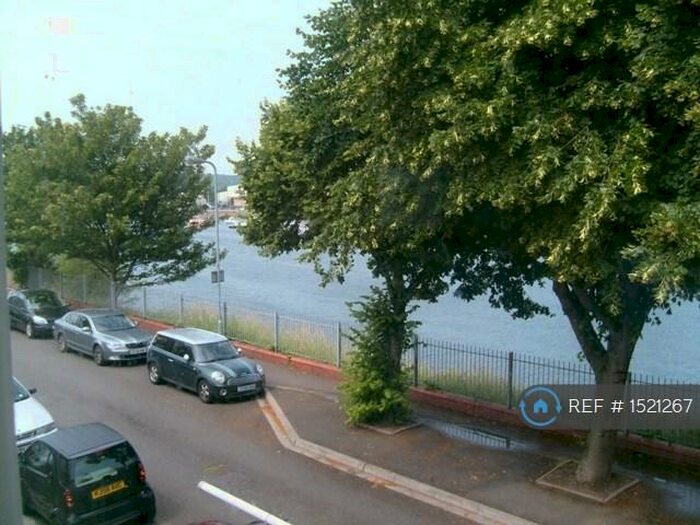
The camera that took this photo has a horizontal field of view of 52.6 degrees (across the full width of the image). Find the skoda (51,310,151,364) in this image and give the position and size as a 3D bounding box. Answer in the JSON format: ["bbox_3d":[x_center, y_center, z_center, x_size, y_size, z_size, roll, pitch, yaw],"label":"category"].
[{"bbox_3d":[-8.200,2.319,23.615,4.570,1.460,1.770,6,8,44],"label":"skoda"}]

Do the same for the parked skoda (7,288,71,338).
[{"bbox_3d":[-12.243,1.903,27.713,4.400,1.460,1.760,6,8,44],"label":"parked skoda"}]

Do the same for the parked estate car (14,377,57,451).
[{"bbox_3d":[-7.803,3.211,15.177,4.200,1.420,1.680,6,8,44],"label":"parked estate car"}]

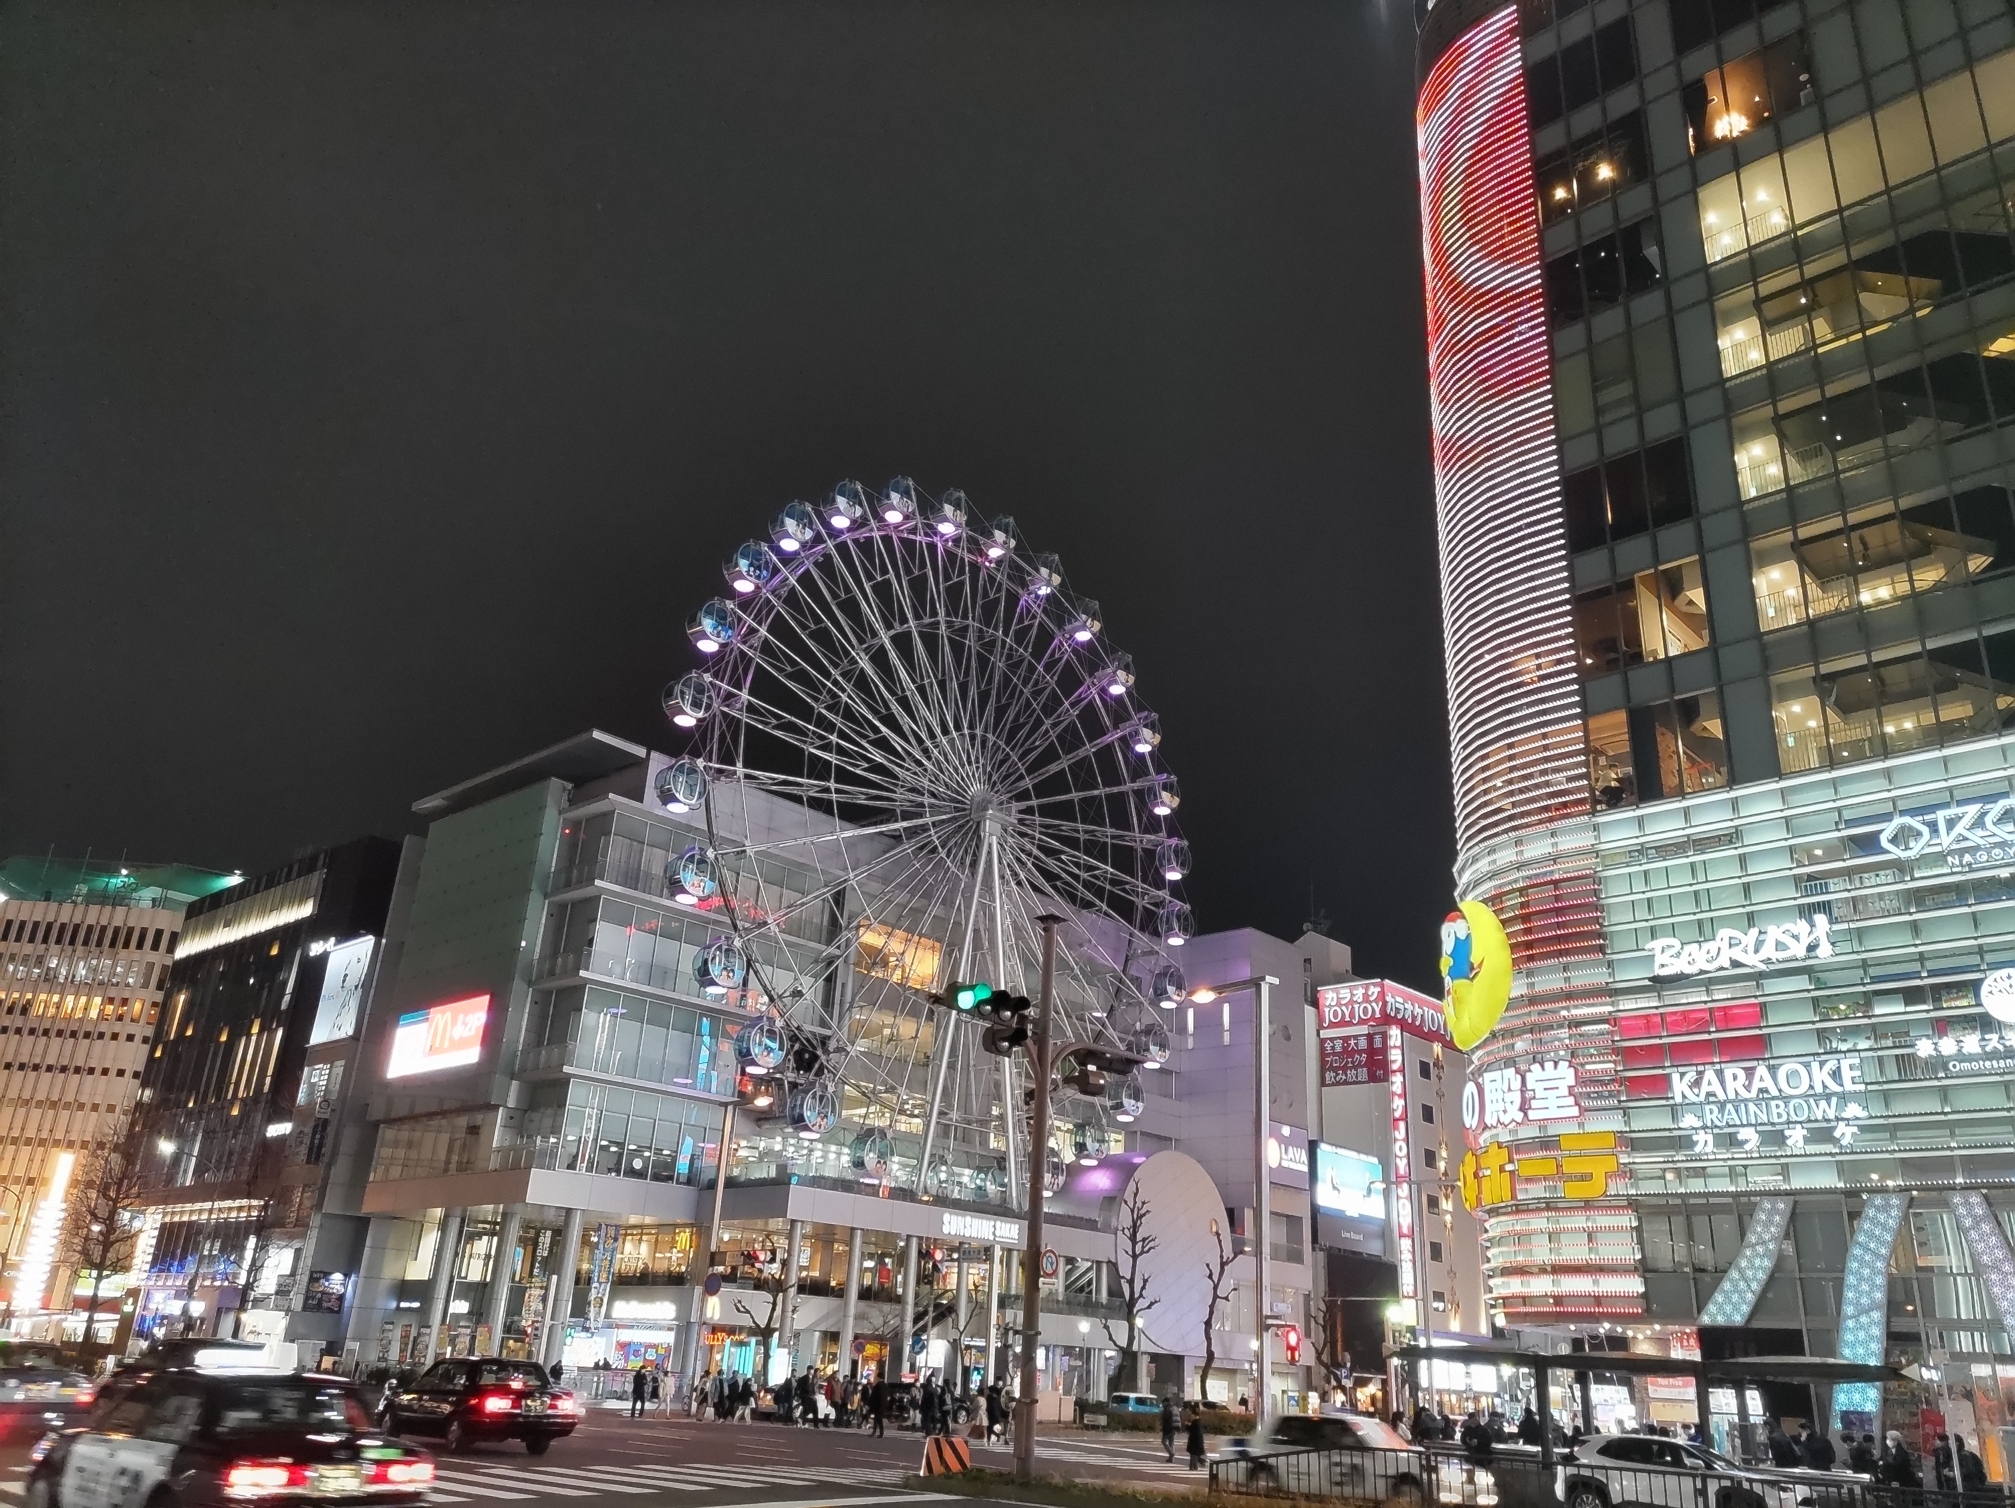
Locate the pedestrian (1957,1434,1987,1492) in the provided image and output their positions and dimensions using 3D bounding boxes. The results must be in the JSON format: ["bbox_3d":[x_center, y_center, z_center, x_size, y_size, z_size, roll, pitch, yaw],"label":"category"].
[{"bbox_3d":[14.828,11.324,23.183,0.450,1.680,0.500,-9,-25,28],"label":"pedestrian"}]

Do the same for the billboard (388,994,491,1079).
[{"bbox_3d":[-28.761,14.454,76.811,9.400,3.300,0.350,-17,-30,40],"label":"billboard"}]

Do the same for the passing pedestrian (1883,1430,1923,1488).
[{"bbox_3d":[14.022,11.492,23.690,0.450,1.640,0.500,-2,-23,14],"label":"passing pedestrian"}]

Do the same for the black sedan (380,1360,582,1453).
[{"bbox_3d":[-9.560,11.610,27.100,1.700,1.510,4.700,22,-29,-38],"label":"black sedan"}]

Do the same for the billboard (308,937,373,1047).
[{"bbox_3d":[-38.562,13.965,88.172,5.900,5.650,0.400,-17,-30,40],"label":"billboard"}]

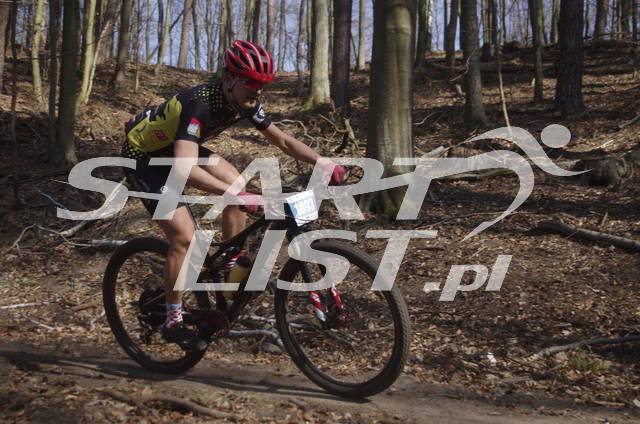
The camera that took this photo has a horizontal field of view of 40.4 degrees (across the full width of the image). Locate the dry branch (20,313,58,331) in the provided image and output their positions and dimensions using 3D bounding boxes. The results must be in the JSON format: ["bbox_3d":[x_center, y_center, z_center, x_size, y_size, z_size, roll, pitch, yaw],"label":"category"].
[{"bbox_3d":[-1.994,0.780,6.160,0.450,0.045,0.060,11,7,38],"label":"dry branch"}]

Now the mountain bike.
[{"bbox_3d":[-0.397,0.357,4.167,1.840,1.000,0.720,0,12,33],"label":"mountain bike"}]

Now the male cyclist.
[{"bbox_3d":[-0.463,-0.039,4.110,1.020,1.470,0.720,0,9,33],"label":"male cyclist"}]

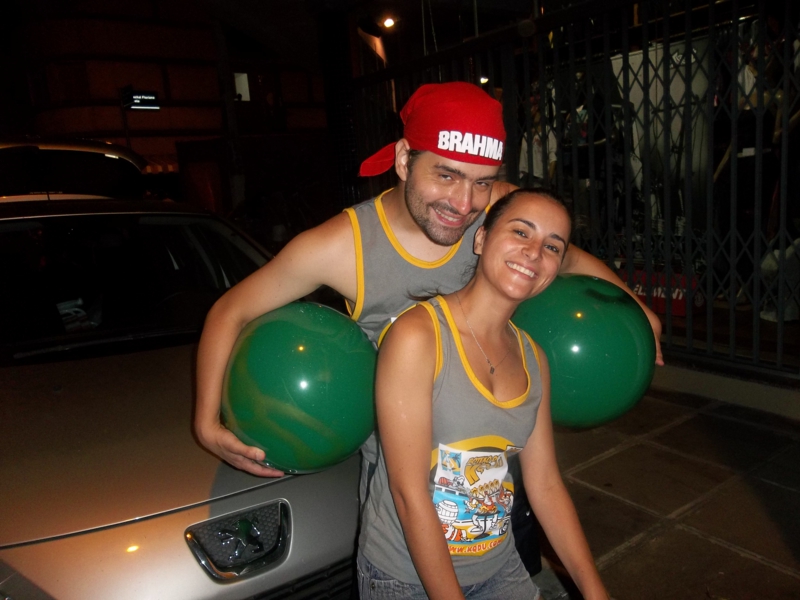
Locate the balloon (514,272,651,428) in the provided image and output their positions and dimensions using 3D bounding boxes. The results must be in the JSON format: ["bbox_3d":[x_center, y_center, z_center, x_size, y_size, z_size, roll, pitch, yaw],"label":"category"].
[{"bbox_3d":[0.362,0.105,1.260,0.305,0.305,0.305,-7,11,-12],"label":"balloon"}]

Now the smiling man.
[{"bbox_3d":[0.091,0.307,1.361,0.980,1.430,0.500,-7,11,-12],"label":"smiling man"}]

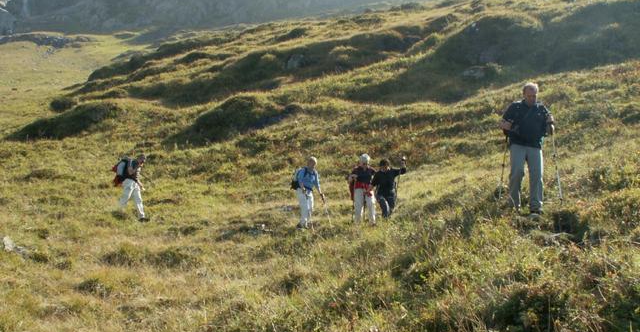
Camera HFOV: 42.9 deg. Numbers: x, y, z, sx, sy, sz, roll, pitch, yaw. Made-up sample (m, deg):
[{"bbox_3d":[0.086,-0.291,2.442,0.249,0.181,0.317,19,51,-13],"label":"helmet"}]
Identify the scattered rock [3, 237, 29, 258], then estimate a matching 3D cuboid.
[{"bbox_3d":[-6.064,1.623,16.200,0.500,0.340,0.420,0,4,0],"label":"scattered rock"}]

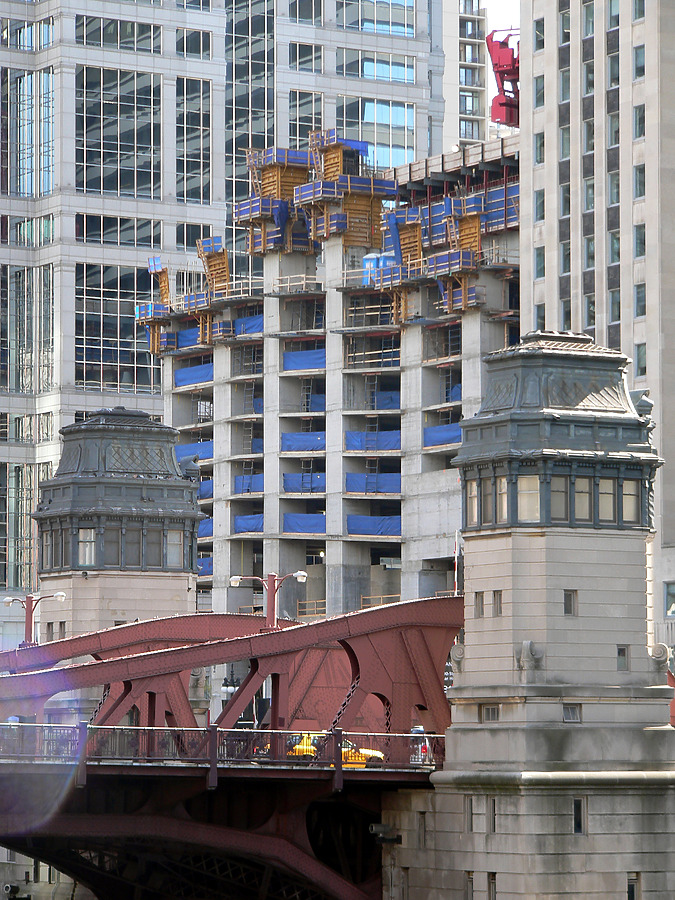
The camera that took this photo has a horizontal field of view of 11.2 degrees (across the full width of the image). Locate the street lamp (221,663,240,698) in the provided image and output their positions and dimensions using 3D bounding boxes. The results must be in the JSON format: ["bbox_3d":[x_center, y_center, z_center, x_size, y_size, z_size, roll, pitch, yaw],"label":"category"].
[{"bbox_3d":[-5.811,14.664,189.747,1.180,5.710,1.180,-1,-5,10],"label":"street lamp"}]

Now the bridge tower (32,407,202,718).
[{"bbox_3d":[-9.091,5.877,143.912,6.600,15.400,4.900,3,-6,-32],"label":"bridge tower"}]

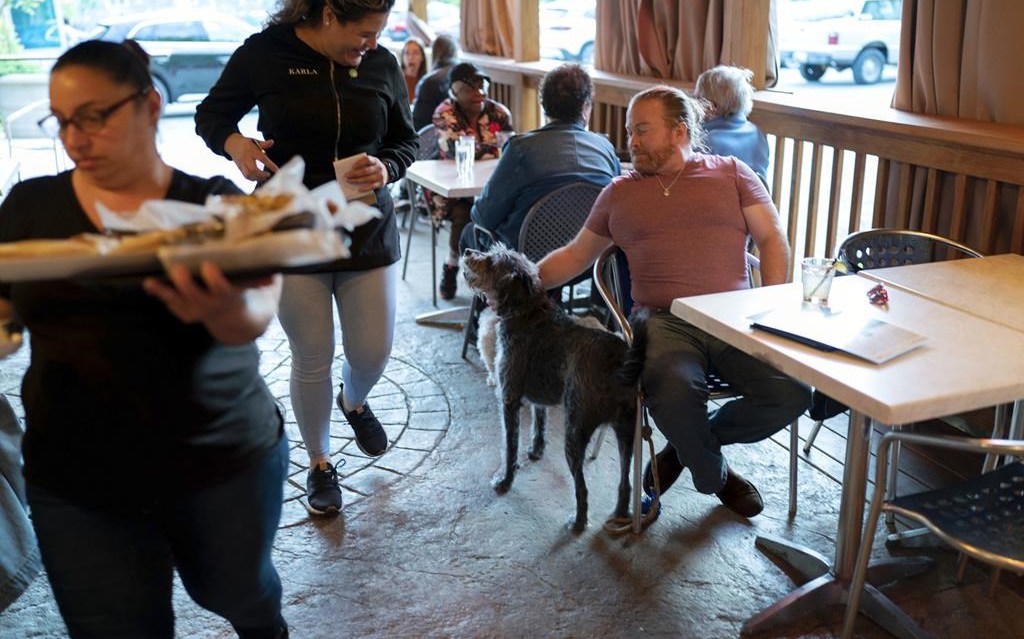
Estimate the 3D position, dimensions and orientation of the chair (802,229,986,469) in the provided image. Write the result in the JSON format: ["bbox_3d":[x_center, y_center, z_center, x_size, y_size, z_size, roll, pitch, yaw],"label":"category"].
[{"bbox_3d":[1.377,0.146,3.330,0.560,0.800,0.580,-6,18,-16],"label":"chair"}]

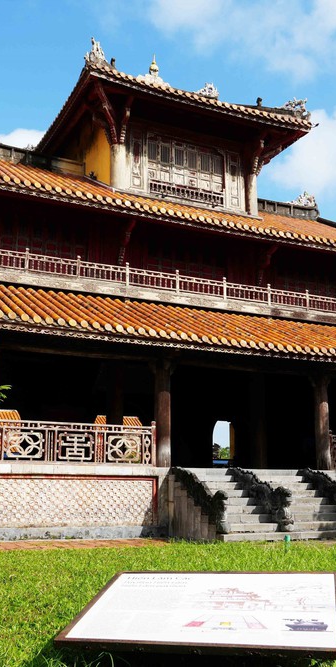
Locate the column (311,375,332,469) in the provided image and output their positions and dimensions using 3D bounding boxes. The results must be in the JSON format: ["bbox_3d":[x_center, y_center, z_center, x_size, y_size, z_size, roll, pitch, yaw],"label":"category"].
[{"bbox_3d":[4.269,2.458,20.611,0.390,2.700,0.390,6,-14,-25],"label":"column"}]

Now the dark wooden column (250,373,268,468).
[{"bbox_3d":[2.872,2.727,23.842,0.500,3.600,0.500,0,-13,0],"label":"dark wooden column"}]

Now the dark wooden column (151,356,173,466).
[{"bbox_3d":[-0.102,1.980,18.587,0.390,2.760,0.390,6,-14,-25],"label":"dark wooden column"}]

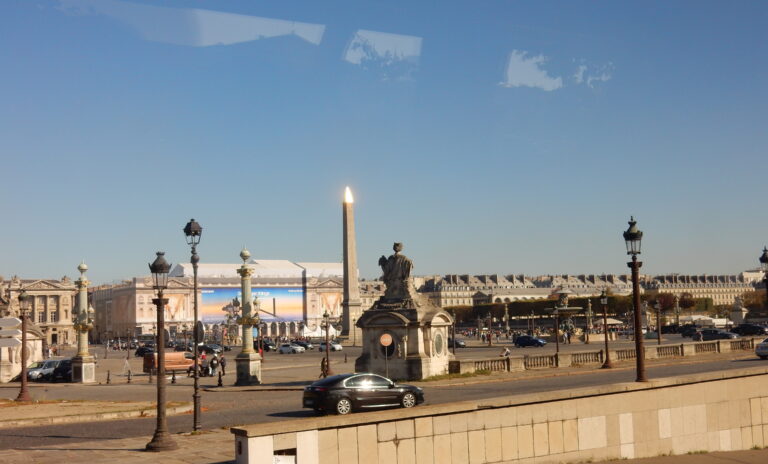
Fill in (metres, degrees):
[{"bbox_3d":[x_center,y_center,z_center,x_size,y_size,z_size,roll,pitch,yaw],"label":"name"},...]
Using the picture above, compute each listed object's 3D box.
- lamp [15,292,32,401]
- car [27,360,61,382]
[{"bbox_3d":[-17.358,5.521,46.000,0.820,5.400,0.820,-2,-6,0],"label":"lamp"},{"bbox_3d":[-28.000,11.509,79.854,1.800,1.650,4.300,-7,-7,40],"label":"car"}]

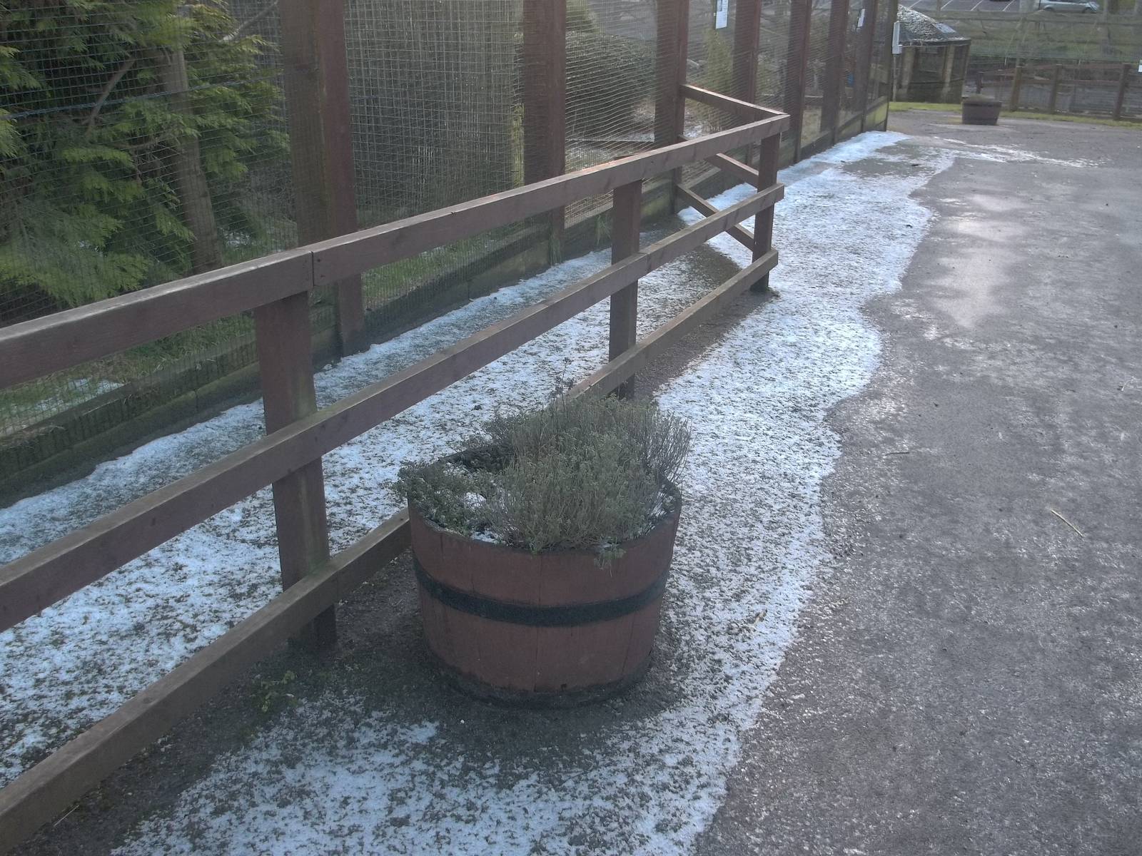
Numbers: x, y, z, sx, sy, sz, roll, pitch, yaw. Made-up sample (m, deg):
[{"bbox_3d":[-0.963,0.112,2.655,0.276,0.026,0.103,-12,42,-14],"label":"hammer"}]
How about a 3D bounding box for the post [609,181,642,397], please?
[{"bbox_3d":[0.216,-0.568,4.377,0.082,0.971,0.082,9,22,22],"label":"post"}]

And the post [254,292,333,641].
[{"bbox_3d":[-0.642,0.101,2.563,0.082,0.971,0.082,9,22,22],"label":"post"}]

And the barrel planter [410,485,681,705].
[{"bbox_3d":[-0.064,0.349,2.694,0.648,0.426,0.648,1,21,0],"label":"barrel planter"}]

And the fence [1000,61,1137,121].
[{"bbox_3d":[9.868,-6.757,21.754,0.124,0.978,4.526,-2,21,-7],"label":"fence"}]

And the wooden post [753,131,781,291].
[{"bbox_3d":[1.129,-1.260,6.312,0.082,0.971,0.082,9,22,22],"label":"wooden post"}]

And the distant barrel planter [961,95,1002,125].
[{"bbox_3d":[6.827,-5.253,18.028,0.642,0.431,0.642,1,21,0],"label":"distant barrel planter"}]

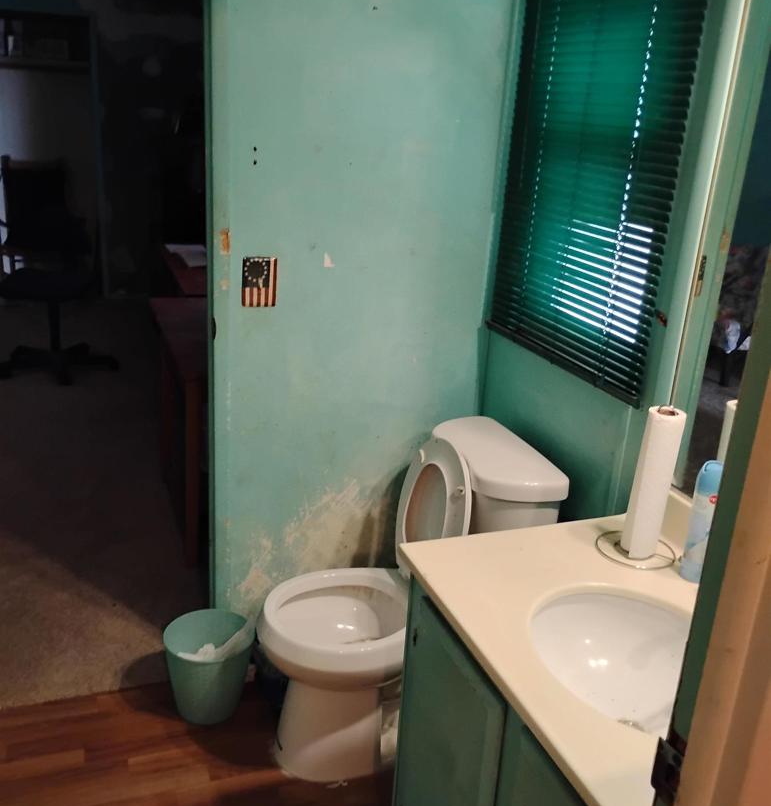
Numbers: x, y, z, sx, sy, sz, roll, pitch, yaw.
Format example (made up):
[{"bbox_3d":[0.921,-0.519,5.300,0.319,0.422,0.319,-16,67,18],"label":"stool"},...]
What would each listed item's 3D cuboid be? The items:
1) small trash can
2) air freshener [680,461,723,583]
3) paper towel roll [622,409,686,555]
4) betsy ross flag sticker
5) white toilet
[{"bbox_3d":[-0.466,0.705,2.184,0.229,0.227,0.229,-4,20,-20],"label":"small trash can"},{"bbox_3d":[0.569,0.208,1.471,0.055,0.224,0.055,9,20,15],"label":"air freshener"},{"bbox_3d":[0.493,0.147,1.530,0.069,0.276,0.069,12,21,23],"label":"paper towel roll"},{"bbox_3d":[-0.305,-0.292,2.017,0.081,0.122,0.008,-4,20,-20],"label":"betsy ross flag sticker"},{"bbox_3d":[0.019,0.480,2.088,0.681,0.772,0.401,-4,20,-20],"label":"white toilet"}]

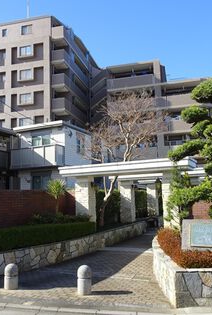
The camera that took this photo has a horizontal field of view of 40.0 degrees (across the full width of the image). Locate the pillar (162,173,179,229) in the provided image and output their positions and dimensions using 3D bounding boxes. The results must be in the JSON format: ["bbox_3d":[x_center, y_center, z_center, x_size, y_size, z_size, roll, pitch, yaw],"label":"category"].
[{"bbox_3d":[1.949,1.287,8.313,0.500,1.860,0.500,-5,-8,27],"label":"pillar"}]

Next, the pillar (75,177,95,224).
[{"bbox_3d":[-0.667,1.537,9.673,0.500,1.860,0.500,-5,-8,27],"label":"pillar"}]

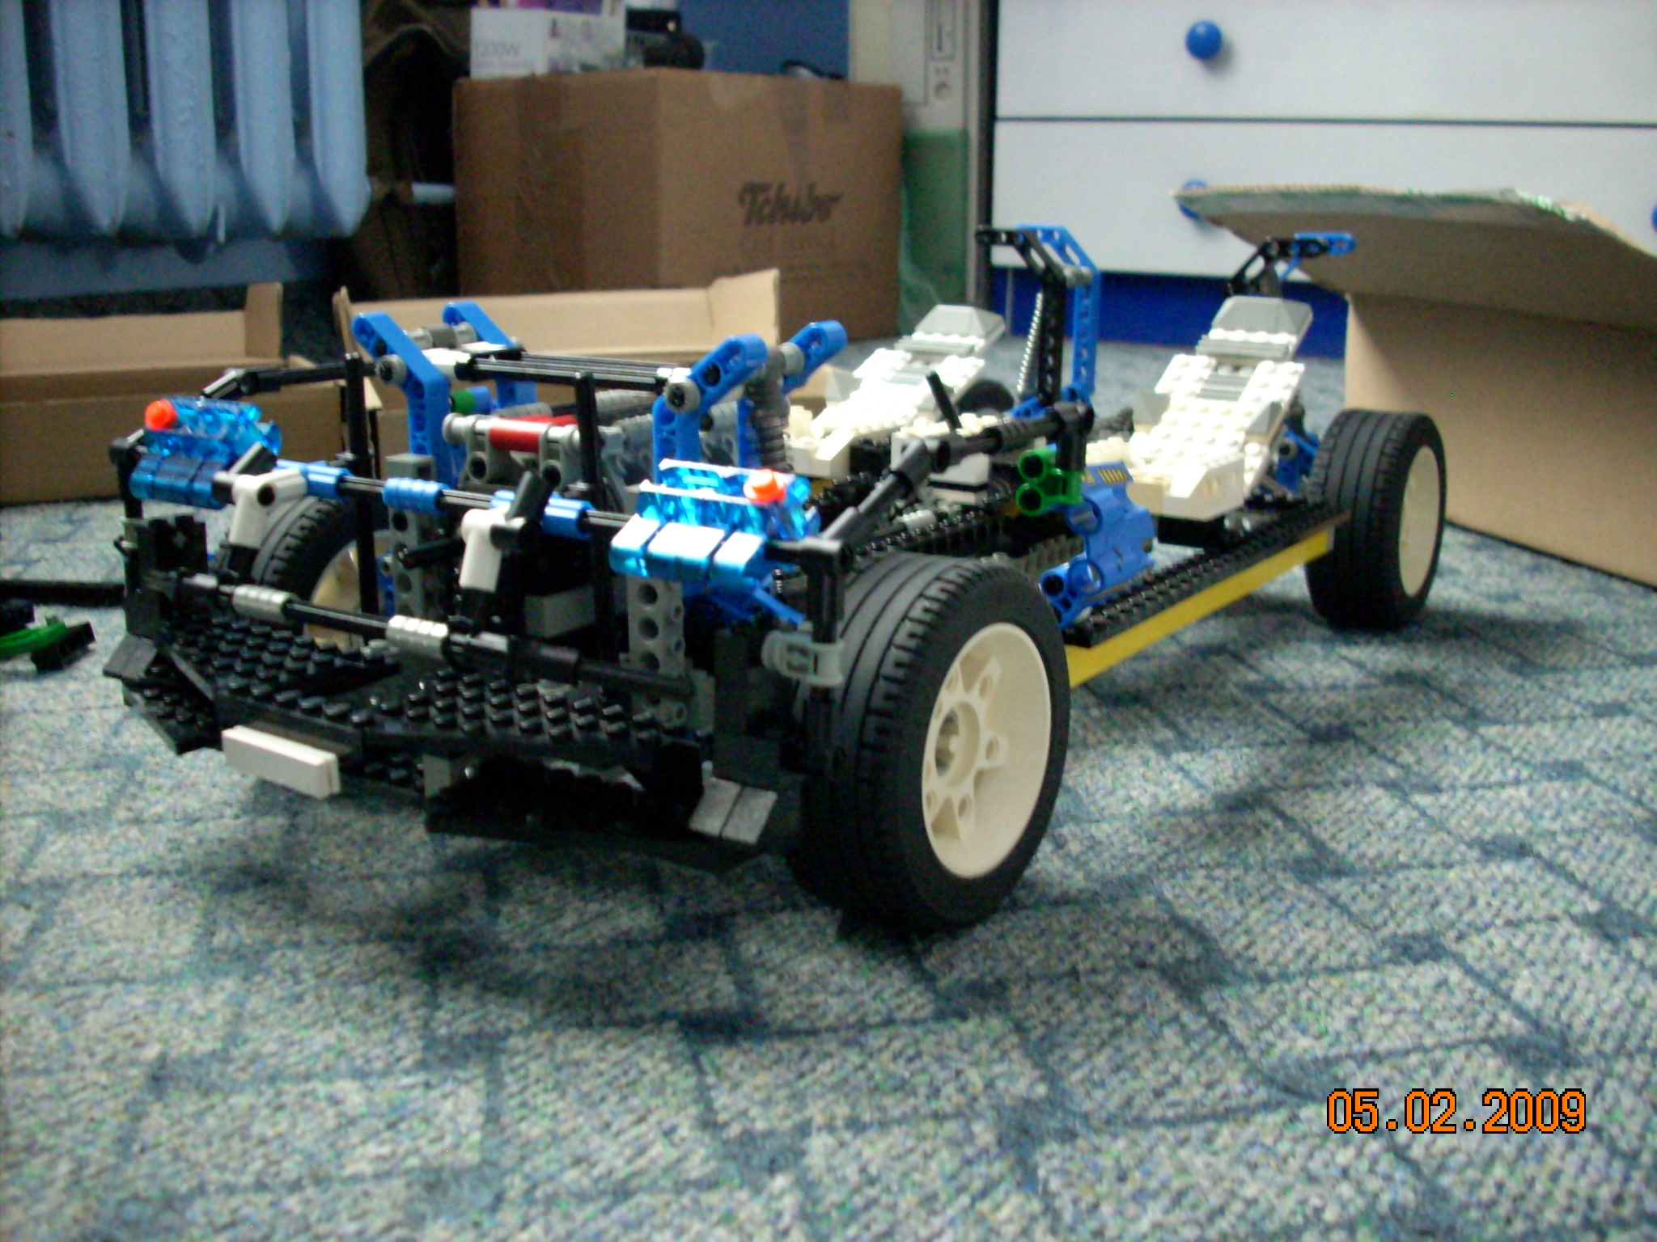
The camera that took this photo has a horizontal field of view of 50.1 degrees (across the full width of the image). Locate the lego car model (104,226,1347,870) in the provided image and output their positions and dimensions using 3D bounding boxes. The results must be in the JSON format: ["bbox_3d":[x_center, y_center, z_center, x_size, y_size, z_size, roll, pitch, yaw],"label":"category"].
[{"bbox_3d":[0.023,-0.045,0.552,0.218,0.146,0.499,9,16,32],"label":"lego car model"}]

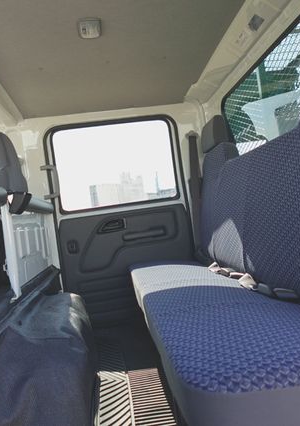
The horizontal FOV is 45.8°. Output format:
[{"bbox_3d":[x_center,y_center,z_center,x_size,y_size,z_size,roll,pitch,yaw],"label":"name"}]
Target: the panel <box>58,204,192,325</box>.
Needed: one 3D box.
[{"bbox_3d":[-0.106,0.279,1.891,0.705,0.580,0.070,-8,-1,-6],"label":"panel"}]

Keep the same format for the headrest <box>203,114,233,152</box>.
[{"bbox_3d":[0.328,-0.384,1.740,0.090,0.135,0.220,-1,-2,-6],"label":"headrest"}]

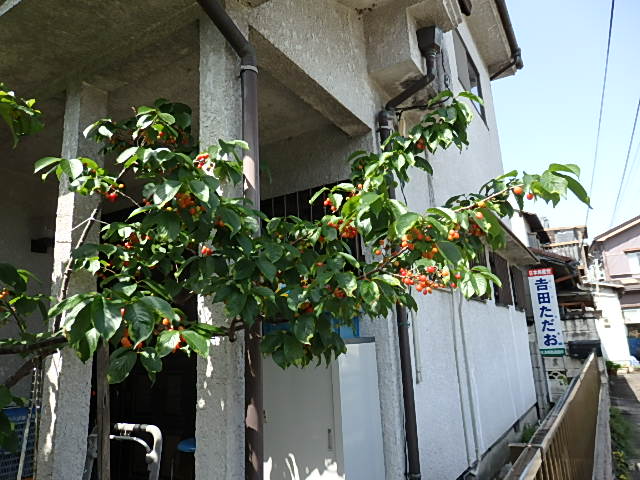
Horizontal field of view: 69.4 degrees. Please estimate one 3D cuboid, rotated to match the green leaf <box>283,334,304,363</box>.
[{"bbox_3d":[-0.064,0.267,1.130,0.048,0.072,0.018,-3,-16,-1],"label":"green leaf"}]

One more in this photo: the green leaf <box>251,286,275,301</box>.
[{"bbox_3d":[-0.171,0.162,1.400,0.065,0.041,0.050,-1,-12,-7],"label":"green leaf"}]

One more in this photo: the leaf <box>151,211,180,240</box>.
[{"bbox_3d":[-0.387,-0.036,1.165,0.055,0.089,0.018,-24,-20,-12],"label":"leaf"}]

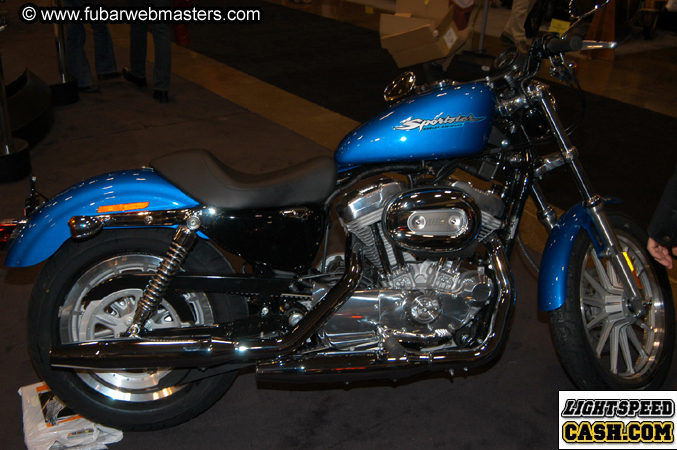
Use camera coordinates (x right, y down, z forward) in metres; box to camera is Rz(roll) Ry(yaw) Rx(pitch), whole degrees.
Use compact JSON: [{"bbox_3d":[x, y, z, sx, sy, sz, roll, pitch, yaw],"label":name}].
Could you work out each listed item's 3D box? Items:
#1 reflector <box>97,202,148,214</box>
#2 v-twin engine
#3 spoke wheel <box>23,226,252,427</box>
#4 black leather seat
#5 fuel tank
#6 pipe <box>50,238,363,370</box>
[{"bbox_3d":[-0.591,-0.046,1.861,0.142,0.020,0.010,-5,10,-6],"label":"reflector"},{"bbox_3d":[0.209,0.116,2.056,0.570,0.515,0.390,-1,9,-7],"label":"v-twin engine"},{"bbox_3d":[-0.587,0.300,2.019,0.646,0.646,0.150,-1,10,-6],"label":"spoke wheel"},{"bbox_3d":[-0.276,-0.141,1.980,0.535,0.170,0.280,-1,10,-6],"label":"black leather seat"},{"bbox_3d":[0.225,-0.302,2.010,0.475,0.230,0.275,-1,10,-6],"label":"fuel tank"},{"bbox_3d":[-0.354,0.222,1.853,0.840,0.345,0.160,-1,10,-6],"label":"pipe"}]

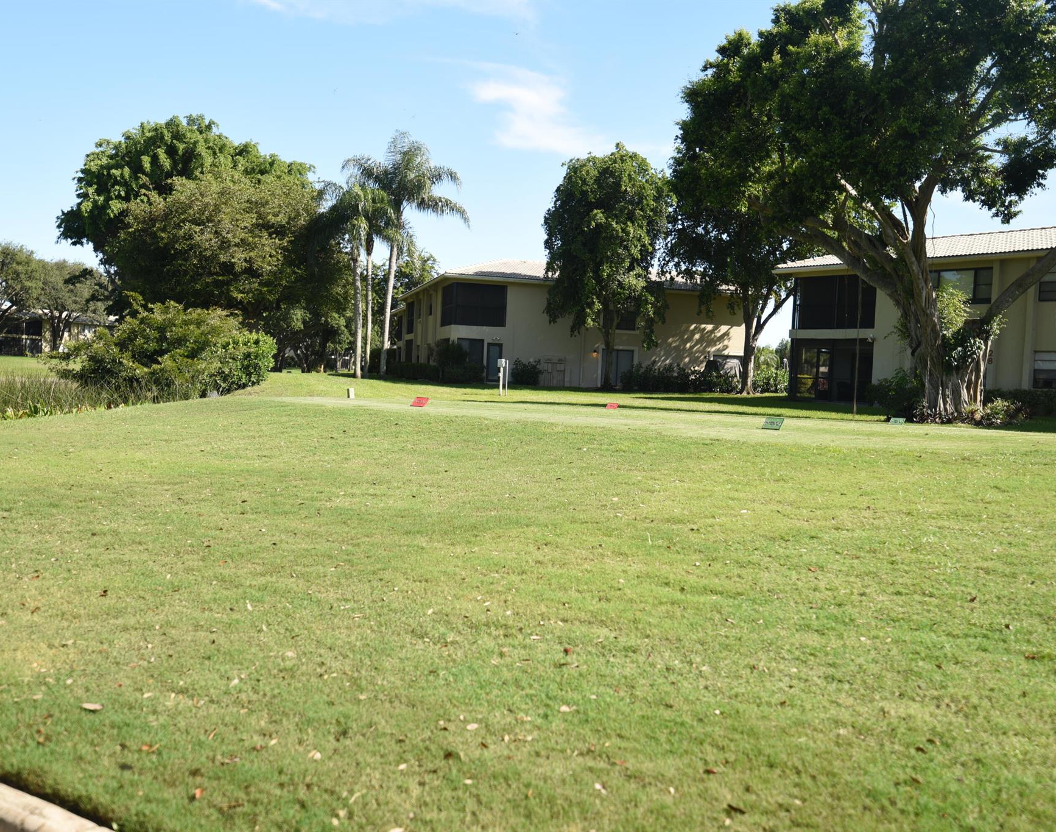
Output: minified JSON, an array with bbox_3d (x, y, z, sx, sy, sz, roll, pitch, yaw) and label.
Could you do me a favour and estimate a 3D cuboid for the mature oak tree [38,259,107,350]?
[{"bbox_3d":[-55.120,-12.819,121.659,8.993,12.141,8.993,2,2,0],"label":"mature oak tree"}]

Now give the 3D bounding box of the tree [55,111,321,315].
[{"bbox_3d":[-20.375,-10.339,59.647,15.014,14.812,13.513,2,2,0],"label":"tree"}]

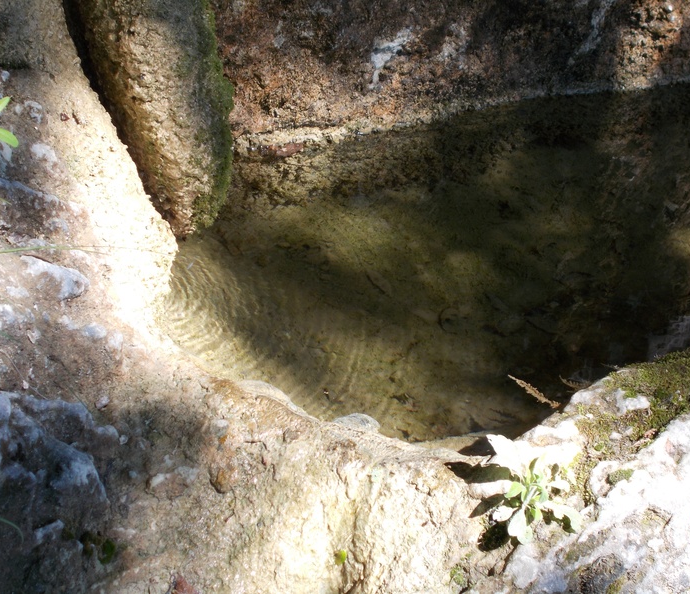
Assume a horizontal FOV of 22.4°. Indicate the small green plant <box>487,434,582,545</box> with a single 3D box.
[{"bbox_3d":[0.240,0.244,2.200,0.120,0.090,0.115,0,44,0],"label":"small green plant"}]

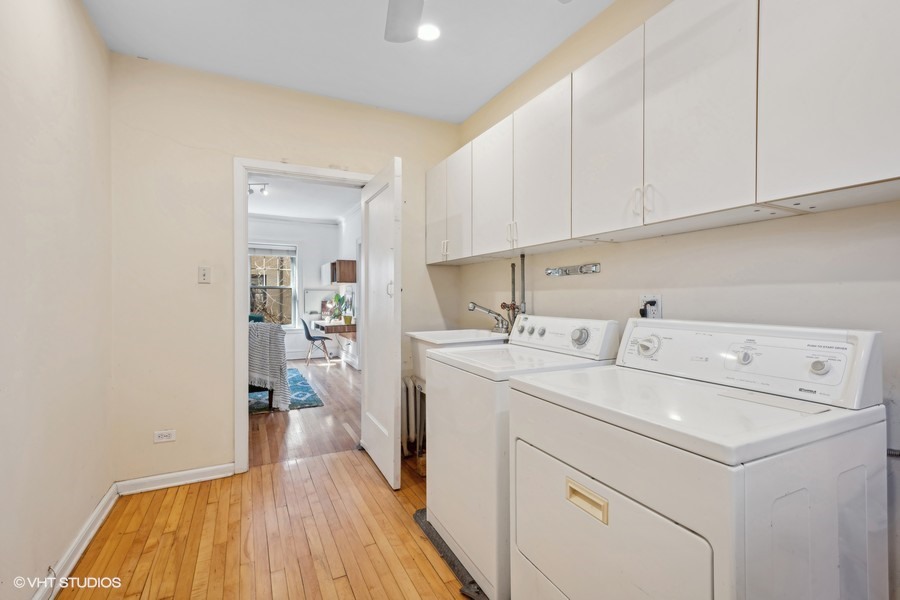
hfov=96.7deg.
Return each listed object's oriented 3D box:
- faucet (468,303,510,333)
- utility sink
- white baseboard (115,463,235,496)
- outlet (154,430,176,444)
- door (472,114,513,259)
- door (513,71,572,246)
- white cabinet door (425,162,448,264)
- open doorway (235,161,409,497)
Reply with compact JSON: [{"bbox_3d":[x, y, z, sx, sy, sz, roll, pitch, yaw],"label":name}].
[{"bbox_3d":[0.259,0.119,2.715,0.310,0.207,0.190,0,1,-27],"label":"faucet"},{"bbox_3d":[0.068,0.393,2.769,0.625,0.318,0.725,0,1,-27],"label":"utility sink"},{"bbox_3d":[-1.725,1.129,2.542,0.625,0.087,0.022,0,1,-27],"label":"white baseboard"},{"bbox_3d":[-1.786,0.858,2.515,0.116,0.074,0.012,0,1,-27],"label":"outlet"},{"bbox_3d":[0.261,-0.657,2.412,0.025,0.751,0.457,0,0,-27],"label":"door"},{"bbox_3d":[0.465,-0.654,2.013,0.025,0.751,0.440,0,0,-27],"label":"door"},{"bbox_3d":[-0.095,-0.662,3.110,0.025,0.751,0.367,0,0,-27],"label":"white cabinet door"},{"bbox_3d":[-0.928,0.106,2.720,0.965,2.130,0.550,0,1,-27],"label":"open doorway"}]

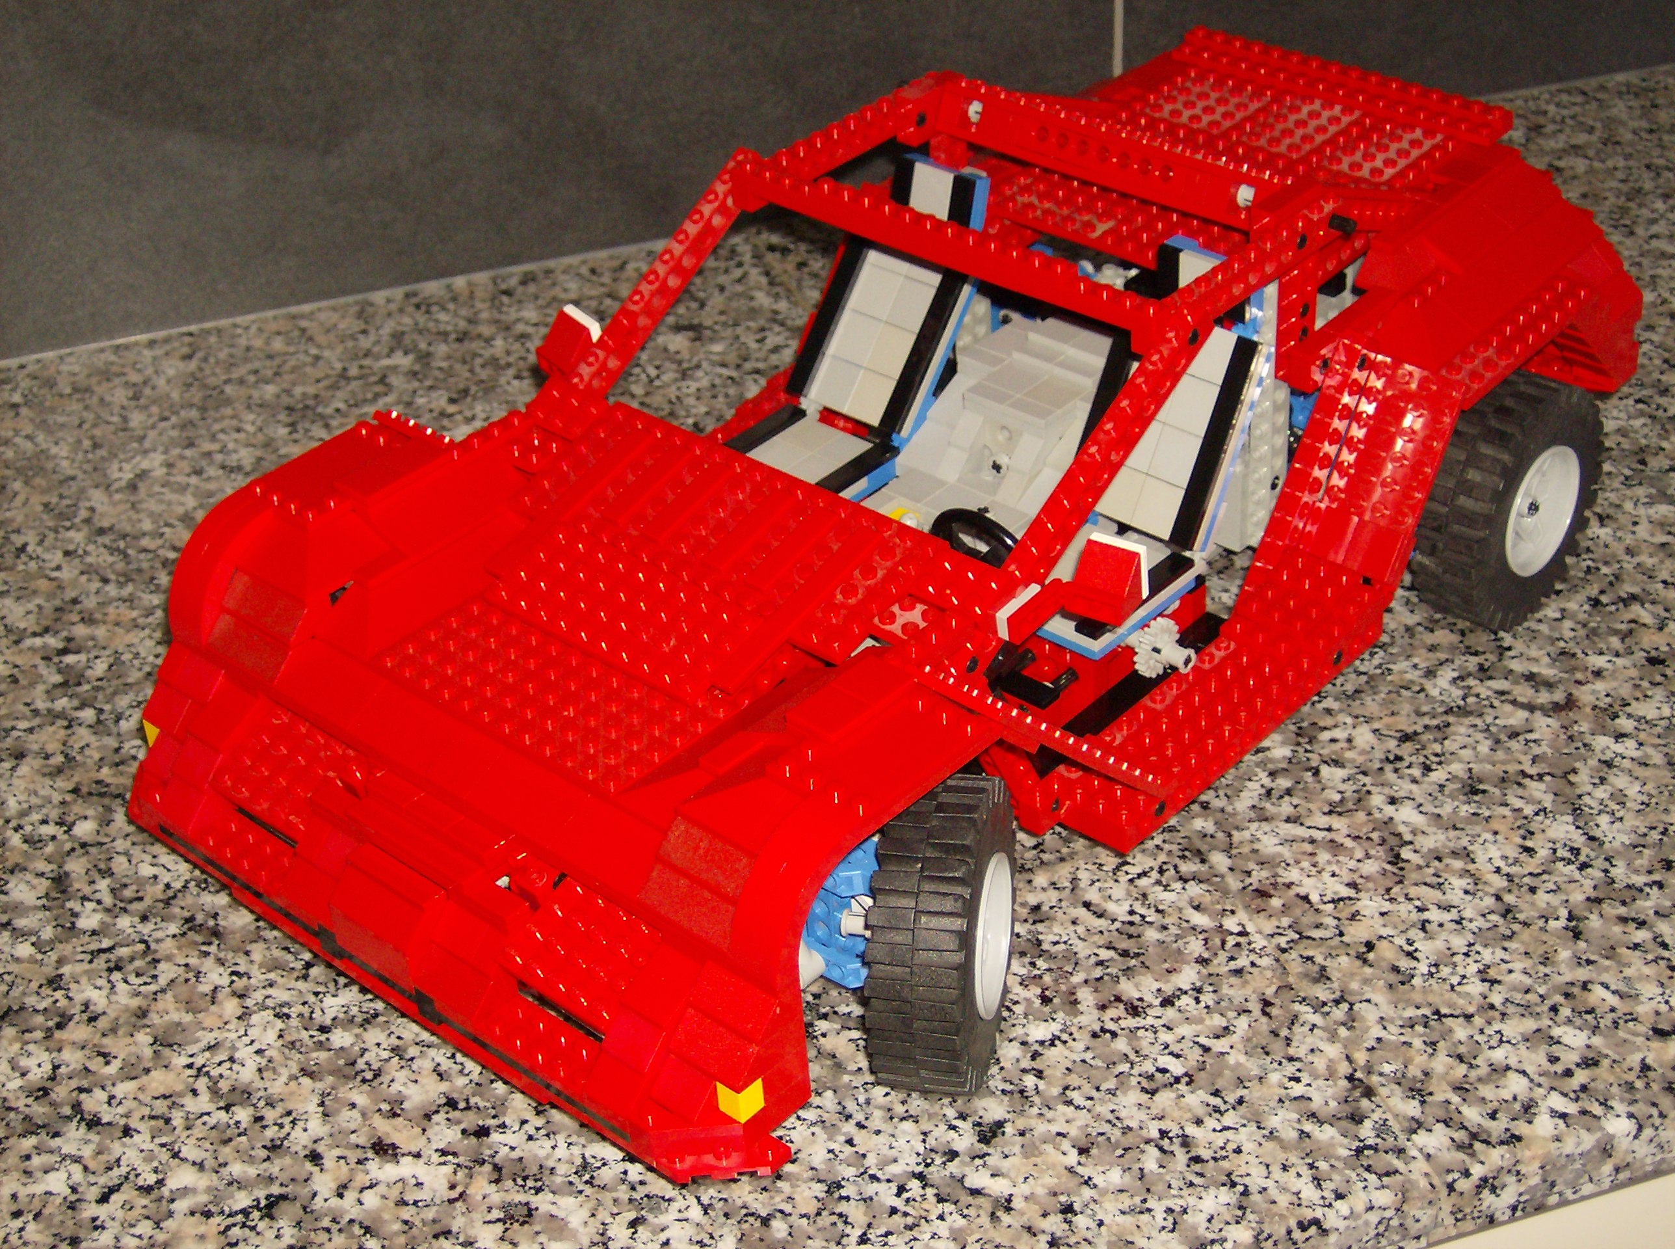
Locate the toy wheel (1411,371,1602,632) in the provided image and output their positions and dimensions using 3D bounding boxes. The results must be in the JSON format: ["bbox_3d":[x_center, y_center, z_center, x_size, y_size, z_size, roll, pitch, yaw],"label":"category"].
[{"bbox_3d":[0.220,-0.040,0.887,0.024,0.081,0.081,25,45,35],"label":"toy wheel"}]

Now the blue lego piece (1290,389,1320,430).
[{"bbox_3d":[0.149,-0.068,0.861,0.016,0.016,0.014,25,45,35],"label":"blue lego piece"}]

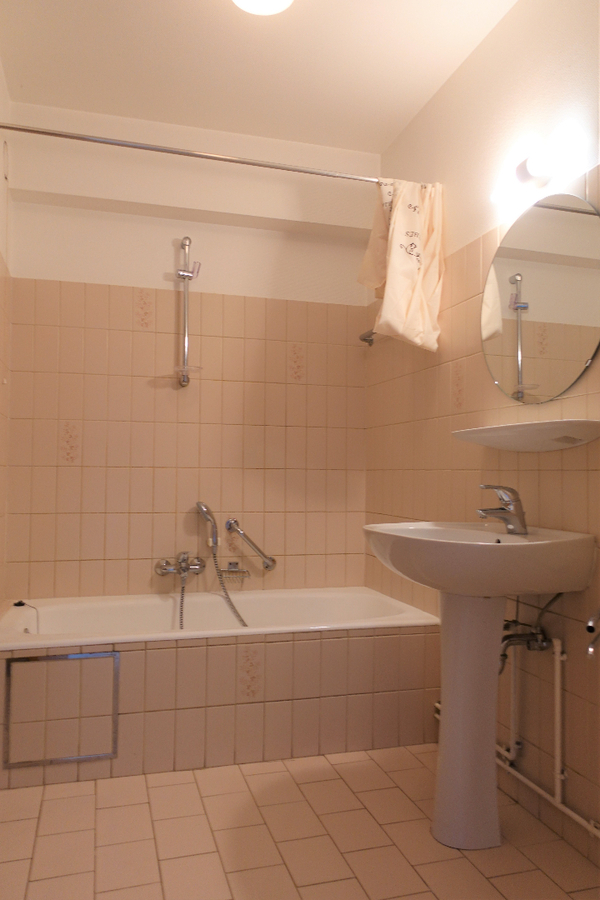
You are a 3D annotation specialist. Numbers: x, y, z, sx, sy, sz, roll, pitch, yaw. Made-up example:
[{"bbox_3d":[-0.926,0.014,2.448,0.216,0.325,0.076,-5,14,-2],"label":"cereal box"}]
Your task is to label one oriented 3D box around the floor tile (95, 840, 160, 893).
[{"bbox_3d":[-0.432,1.039,1.497,0.151,0.010,0.184,2,-2,-17],"label":"floor tile"}]

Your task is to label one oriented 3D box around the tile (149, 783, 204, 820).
[{"bbox_3d":[-0.370,1.055,1.795,0.147,0.010,0.185,1,-3,-16],"label":"tile"}]

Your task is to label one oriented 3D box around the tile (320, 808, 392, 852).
[{"bbox_3d":[0.158,1.097,1.725,0.149,0.012,0.188,1,-2,-18],"label":"tile"}]

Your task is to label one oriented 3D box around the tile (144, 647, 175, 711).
[{"bbox_3d":[-0.457,0.755,1.975,0.100,0.200,0.010,1,-3,-16],"label":"tile"}]

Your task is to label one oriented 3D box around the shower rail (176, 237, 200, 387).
[{"bbox_3d":[-0.494,-0.614,2.660,0.097,0.648,0.090,1,-3,-16],"label":"shower rail"}]

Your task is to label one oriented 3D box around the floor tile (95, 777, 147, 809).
[{"bbox_3d":[-0.569,1.096,1.918,0.158,0.012,0.180,1,-2,-18],"label":"floor tile"}]

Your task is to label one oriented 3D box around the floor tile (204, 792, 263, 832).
[{"bbox_3d":[-0.197,1.053,1.745,0.151,0.010,0.184,2,-2,-17],"label":"floor tile"}]

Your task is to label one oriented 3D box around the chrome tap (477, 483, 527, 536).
[{"bbox_3d":[0.587,0.175,1.741,0.151,0.142,0.049,2,-2,-17],"label":"chrome tap"}]

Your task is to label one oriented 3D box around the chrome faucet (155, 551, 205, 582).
[{"bbox_3d":[-0.521,0.504,2.596,0.198,0.126,0.136,1,-3,-16],"label":"chrome faucet"}]

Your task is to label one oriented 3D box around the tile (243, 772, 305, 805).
[{"bbox_3d":[-0.079,1.061,1.873,0.147,0.010,0.185,1,-3,-16],"label":"tile"}]

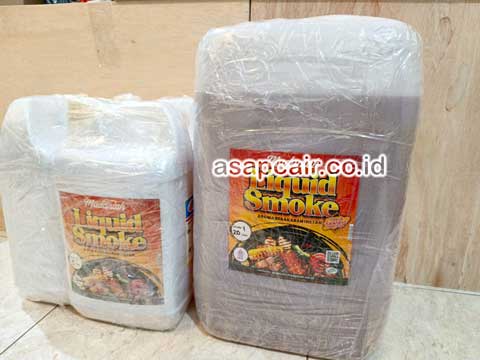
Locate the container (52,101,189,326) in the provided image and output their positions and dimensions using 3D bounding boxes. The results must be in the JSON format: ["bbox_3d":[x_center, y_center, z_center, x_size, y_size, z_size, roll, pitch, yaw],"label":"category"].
[{"bbox_3d":[-0.149,0.042,0.496,0.183,0.332,0.145,3,15,11],"label":"container"}]

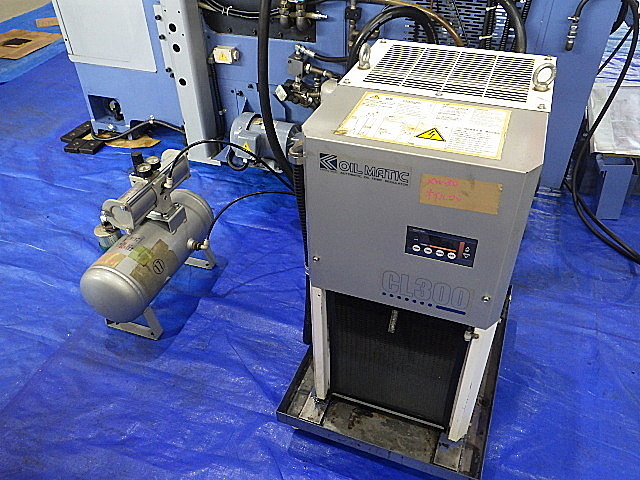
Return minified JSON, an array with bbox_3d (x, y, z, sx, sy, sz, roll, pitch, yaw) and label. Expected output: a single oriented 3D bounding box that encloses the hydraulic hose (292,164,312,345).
[{"bbox_3d":[-0.031,0.048,1.045,0.037,0.487,0.048,13,41,18],"label":"hydraulic hose"}]

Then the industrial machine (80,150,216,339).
[{"bbox_3d":[-0.472,-0.015,1.417,0.267,0.447,0.461,13,41,18],"label":"industrial machine"}]

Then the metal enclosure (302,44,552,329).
[{"bbox_3d":[0.221,-0.142,1.021,0.366,0.324,0.472,13,41,18],"label":"metal enclosure"}]

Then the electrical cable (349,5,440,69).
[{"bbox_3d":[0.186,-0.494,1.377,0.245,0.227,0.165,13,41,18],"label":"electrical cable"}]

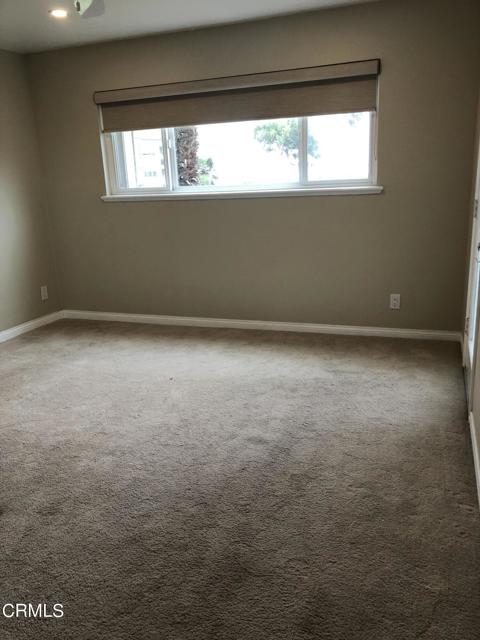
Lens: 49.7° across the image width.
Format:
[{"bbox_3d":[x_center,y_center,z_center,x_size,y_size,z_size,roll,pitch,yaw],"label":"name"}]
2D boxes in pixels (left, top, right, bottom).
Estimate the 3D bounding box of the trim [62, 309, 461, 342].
[{"bbox_3d":[-0.054,0.035,4.563,3.707,0.081,0.015,3,17,20],"label":"trim"}]

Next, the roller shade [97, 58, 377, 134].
[{"bbox_3d":[-0.106,-1.697,4.016,2.291,0.317,0.100,3,17,20],"label":"roller shade"}]

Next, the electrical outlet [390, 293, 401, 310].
[{"bbox_3d":[1.210,-0.141,4.027,0.071,0.116,0.008,3,17,20],"label":"electrical outlet"}]

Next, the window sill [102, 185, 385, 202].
[{"bbox_3d":[-0.080,-1.027,4.249,2.446,0.057,0.085,3,17,20],"label":"window sill"}]

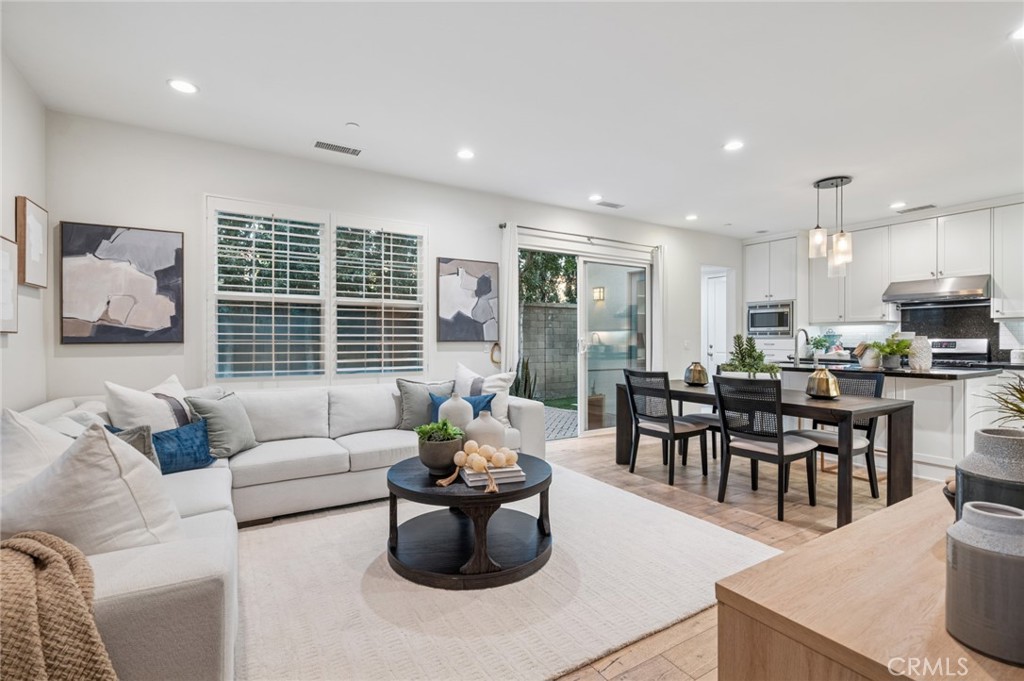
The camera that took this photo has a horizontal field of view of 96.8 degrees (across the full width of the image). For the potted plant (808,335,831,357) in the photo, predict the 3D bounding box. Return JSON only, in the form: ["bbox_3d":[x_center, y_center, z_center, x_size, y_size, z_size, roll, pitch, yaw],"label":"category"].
[{"bbox_3d":[4.400,0.069,6.500,0.230,0.295,0.230,0,0,-33],"label":"potted plant"}]

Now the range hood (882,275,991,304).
[{"bbox_3d":[5.140,-0.600,5.470,0.560,0.245,0.905,0,0,-33],"label":"range hood"}]

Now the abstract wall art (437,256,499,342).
[{"bbox_3d":[-0.440,-0.405,4.670,0.675,0.835,0.045,0,0,-31],"label":"abstract wall art"}]

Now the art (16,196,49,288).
[{"bbox_3d":[-3.004,-0.591,2.848,0.045,0.500,0.355,0,0,-31],"label":"art"}]

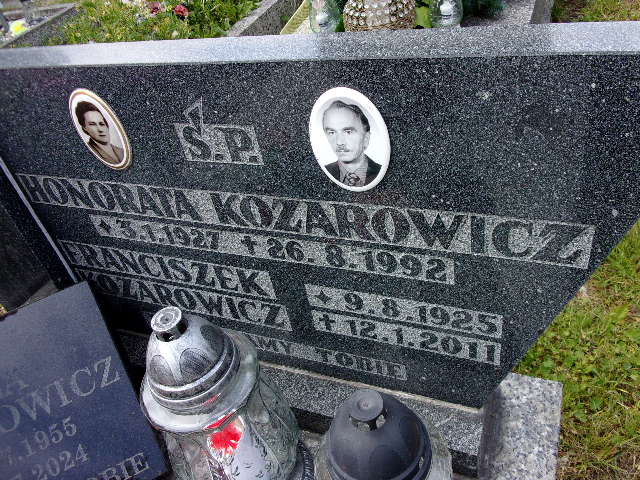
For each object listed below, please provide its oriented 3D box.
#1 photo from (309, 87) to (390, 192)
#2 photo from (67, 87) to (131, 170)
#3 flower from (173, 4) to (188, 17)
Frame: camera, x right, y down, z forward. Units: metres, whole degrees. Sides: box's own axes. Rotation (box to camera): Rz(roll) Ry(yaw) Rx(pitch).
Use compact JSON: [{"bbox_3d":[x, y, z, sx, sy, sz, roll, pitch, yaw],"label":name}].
[{"bbox_3d":[0.029,-0.098,0.536,0.088,0.120,0.011,7,39,22],"label":"photo"},{"bbox_3d":[-0.283,-0.136,0.660,0.080,0.115,0.011,7,39,22],"label":"photo"},{"bbox_3d":[-0.633,-1.042,2.350,0.070,0.052,0.060,-19,41,-6],"label":"flower"}]

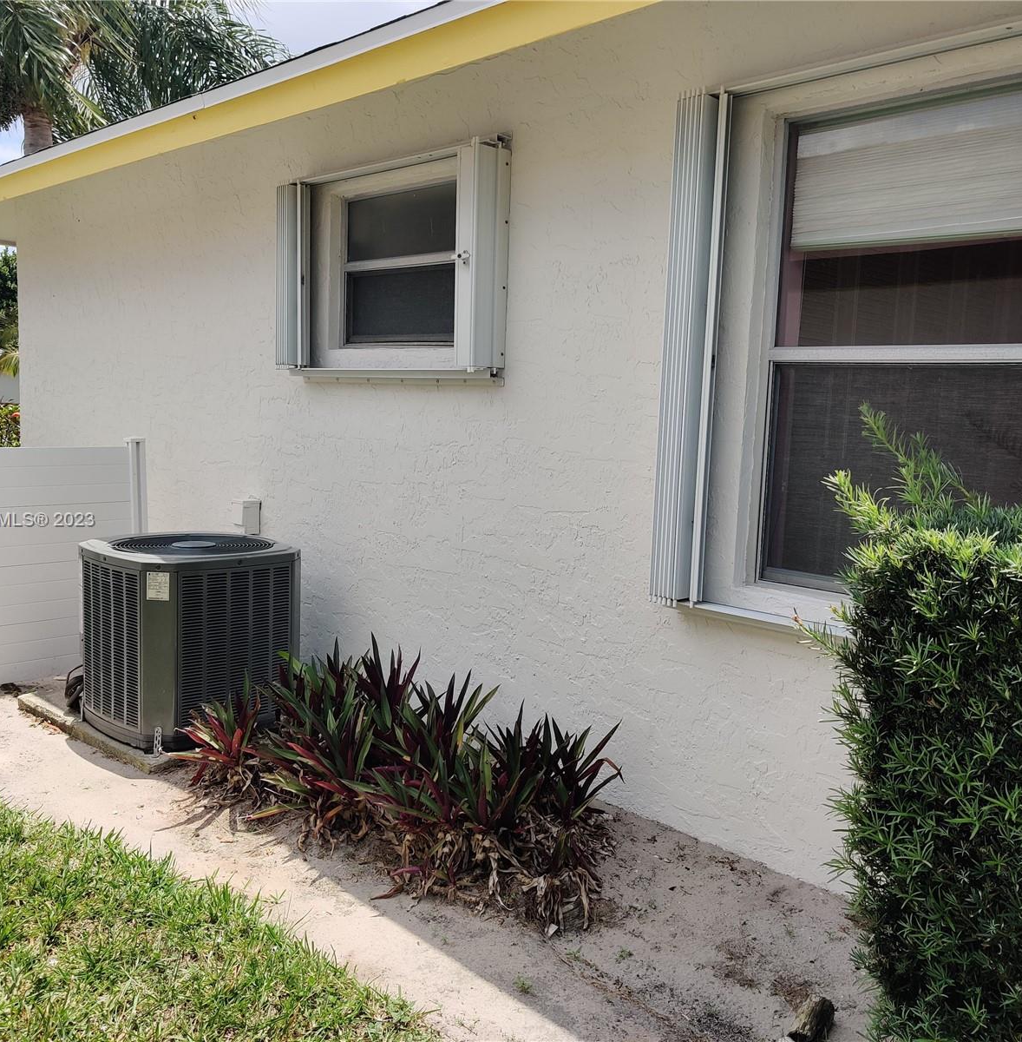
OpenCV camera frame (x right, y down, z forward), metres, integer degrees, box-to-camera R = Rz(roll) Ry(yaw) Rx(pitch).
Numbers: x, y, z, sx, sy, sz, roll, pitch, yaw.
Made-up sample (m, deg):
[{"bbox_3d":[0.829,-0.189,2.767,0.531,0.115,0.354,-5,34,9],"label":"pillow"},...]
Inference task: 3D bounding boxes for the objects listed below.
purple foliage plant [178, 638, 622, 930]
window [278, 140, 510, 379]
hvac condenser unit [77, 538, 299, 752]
[{"bbox_3d":[-0.348,0.780,3.661,0.780,0.520,1.647,-5,10,-43],"label":"purple foliage plant"},{"bbox_3d":[-0.546,-1.063,4.634,0.202,0.861,1.387,-5,10,-43],"label":"window"},{"bbox_3d":[-1.359,0.467,4.613,0.728,0.722,0.728,-5,10,-43],"label":"hvac condenser unit"}]

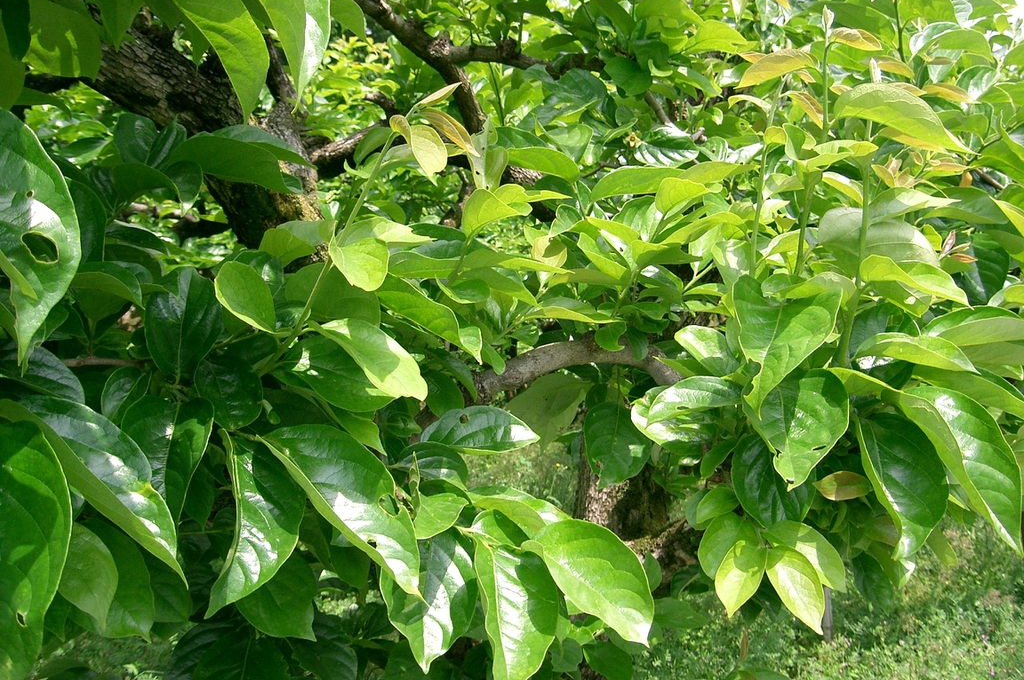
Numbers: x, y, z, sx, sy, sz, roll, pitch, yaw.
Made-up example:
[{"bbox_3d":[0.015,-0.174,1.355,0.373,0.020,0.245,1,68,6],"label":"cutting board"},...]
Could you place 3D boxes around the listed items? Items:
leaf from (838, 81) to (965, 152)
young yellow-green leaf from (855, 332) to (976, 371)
[{"bbox_3d":[0.373,-0.212,1.100,0.135,0.030,0.070,17,44,12],"label":"leaf"},{"bbox_3d":[0.381,0.012,1.080,0.116,0.030,0.058,9,1,12],"label":"young yellow-green leaf"}]

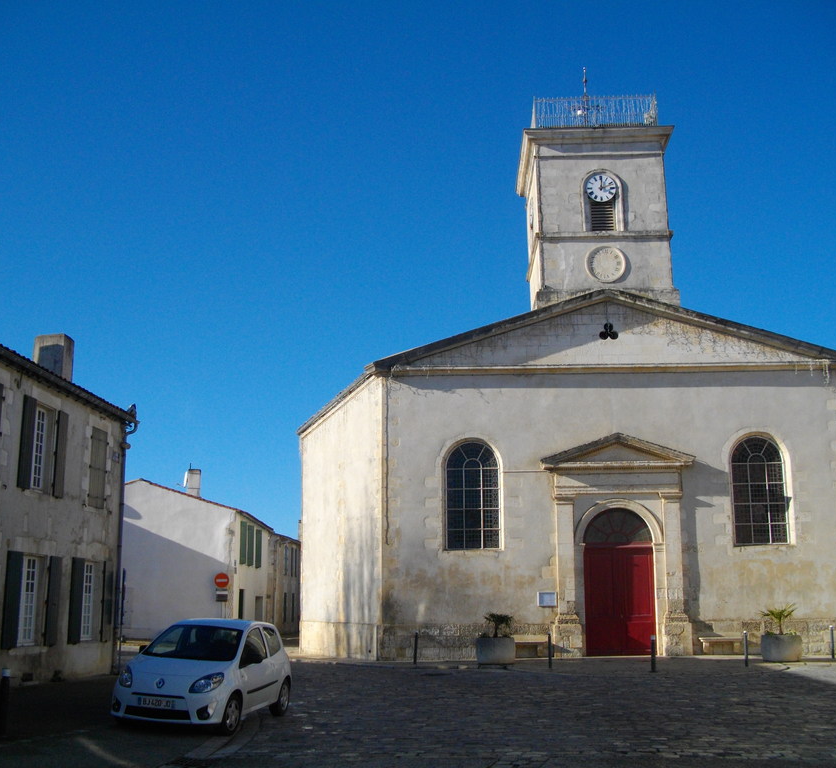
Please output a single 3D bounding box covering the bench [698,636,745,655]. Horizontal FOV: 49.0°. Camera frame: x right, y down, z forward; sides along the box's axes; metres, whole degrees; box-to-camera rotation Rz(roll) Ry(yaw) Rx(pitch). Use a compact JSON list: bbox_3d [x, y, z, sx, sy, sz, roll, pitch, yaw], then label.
[{"bbox_3d":[8.552,7.429,26.003,1.256,0.487,0.450,-1,-13,1],"label":"bench"}]

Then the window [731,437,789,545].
[{"bbox_3d":[10.120,3.175,27.274,1.571,3.190,0.250,-1,-13,1],"label":"window"}]

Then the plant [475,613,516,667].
[{"bbox_3d":[2.036,6.705,24.011,1.060,1.376,1.060,-1,-13,1],"label":"plant"}]

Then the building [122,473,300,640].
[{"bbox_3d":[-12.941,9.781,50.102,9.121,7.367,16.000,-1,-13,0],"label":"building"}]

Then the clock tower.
[{"bbox_3d":[6.301,-5.861,33.296,5.061,7.900,5.061,-1,-13,1],"label":"clock tower"}]

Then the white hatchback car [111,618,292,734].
[{"bbox_3d":[-3.084,4.264,13.754,1.660,1.470,3.600,1,-12,10],"label":"white hatchback car"}]

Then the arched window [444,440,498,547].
[{"bbox_3d":[1.633,3.328,27.442,1.622,3.268,0.250,-1,-13,1],"label":"arched window"}]

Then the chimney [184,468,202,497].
[{"bbox_3d":[-10.602,4.799,43.884,0.641,1.331,0.700,-1,-13,0],"label":"chimney"}]

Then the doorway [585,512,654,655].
[{"bbox_3d":[5.849,5.787,26.895,2.113,4.206,0.450,-1,-13,1],"label":"doorway"}]

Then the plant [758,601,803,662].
[{"bbox_3d":[9.643,6.587,24.327,1.114,1.511,1.114,-1,-13,1],"label":"plant"}]

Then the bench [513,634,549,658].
[{"bbox_3d":[3.098,7.484,26.120,1.240,0.585,0.450,-1,-13,1],"label":"bench"}]

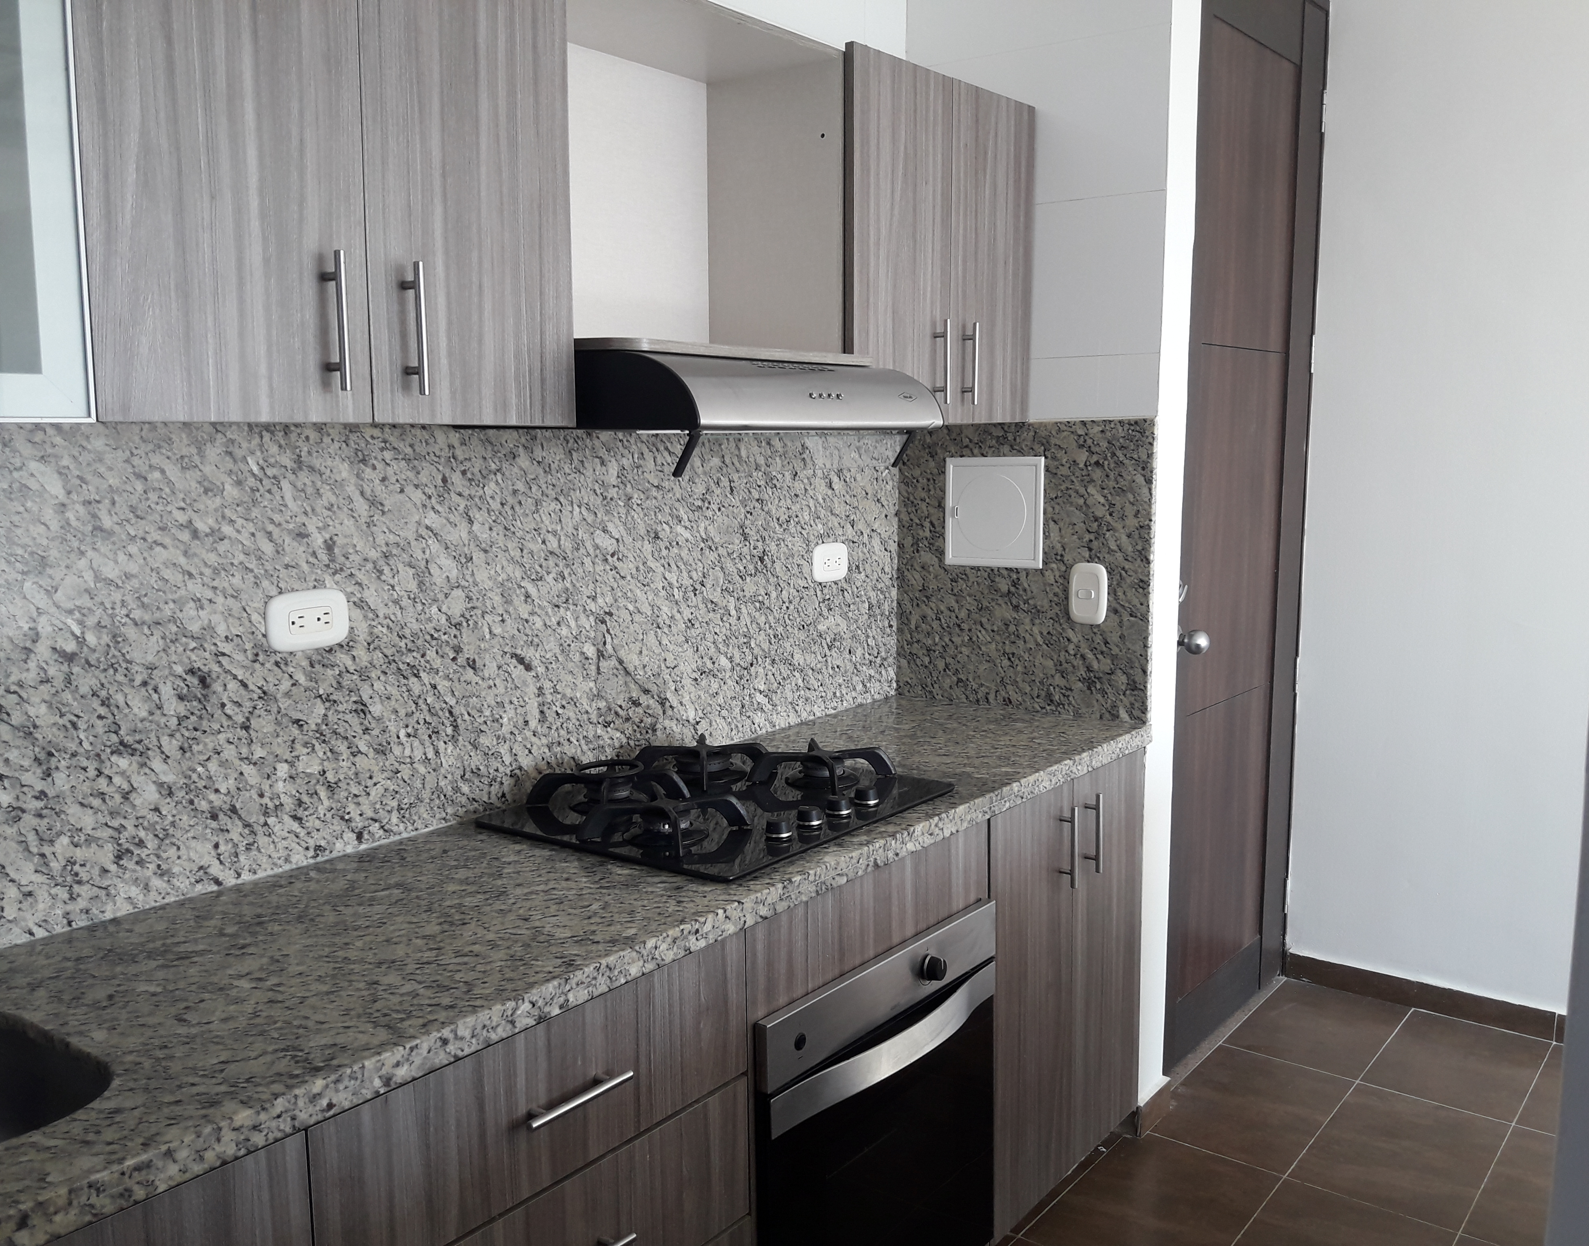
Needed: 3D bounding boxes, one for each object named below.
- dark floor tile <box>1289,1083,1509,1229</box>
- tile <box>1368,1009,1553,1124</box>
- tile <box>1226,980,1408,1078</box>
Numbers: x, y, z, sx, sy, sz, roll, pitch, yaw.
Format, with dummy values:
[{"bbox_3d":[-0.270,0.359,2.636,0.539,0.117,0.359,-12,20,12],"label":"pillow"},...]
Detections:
[{"bbox_3d":[1.256,1.092,2.769,0.321,0.012,0.505,6,10,37],"label":"dark floor tile"},{"bbox_3d":[1.563,1.037,3.159,0.323,0.012,0.495,6,10,37],"label":"tile"},{"bbox_3d":[1.310,1.012,3.355,0.319,0.012,0.495,6,10,37],"label":"tile"}]

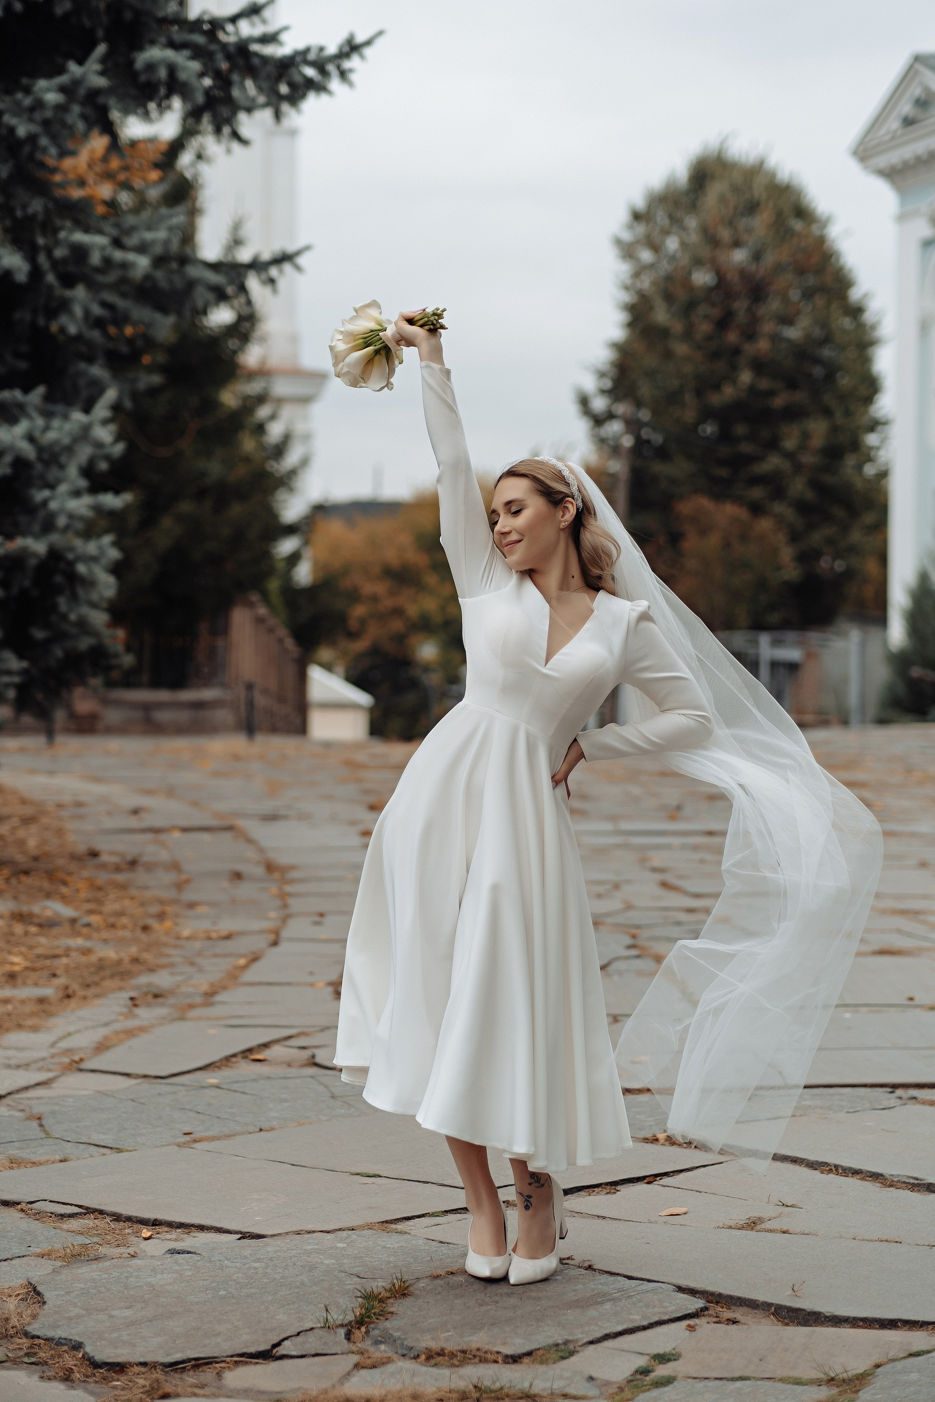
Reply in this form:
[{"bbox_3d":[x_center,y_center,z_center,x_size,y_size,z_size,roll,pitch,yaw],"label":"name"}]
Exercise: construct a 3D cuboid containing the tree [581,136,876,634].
[{"bbox_3d":[3.400,-3.480,42.000,3.950,7.300,3.900,0,1,0],"label":"tree"}]

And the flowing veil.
[{"bbox_3d":[0.560,0.240,7.080,0.670,1.500,0.550,0,1,0],"label":"flowing veil"}]

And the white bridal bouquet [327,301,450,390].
[{"bbox_3d":[-0.161,-0.749,6.880,0.260,0.190,0.190,-21,-8,22],"label":"white bridal bouquet"}]

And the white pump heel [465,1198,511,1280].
[{"bbox_3d":[0.044,1.133,6.900,0.085,0.140,0.240,0,4,0],"label":"white pump heel"}]

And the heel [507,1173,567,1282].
[{"bbox_3d":[0.145,1.116,6.900,0.085,0.145,0.240,0,11,19],"label":"heel"}]

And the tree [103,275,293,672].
[{"bbox_3d":[-2.740,-2.260,33.000,2.300,4.900,2.300,0,1,0],"label":"tree"}]

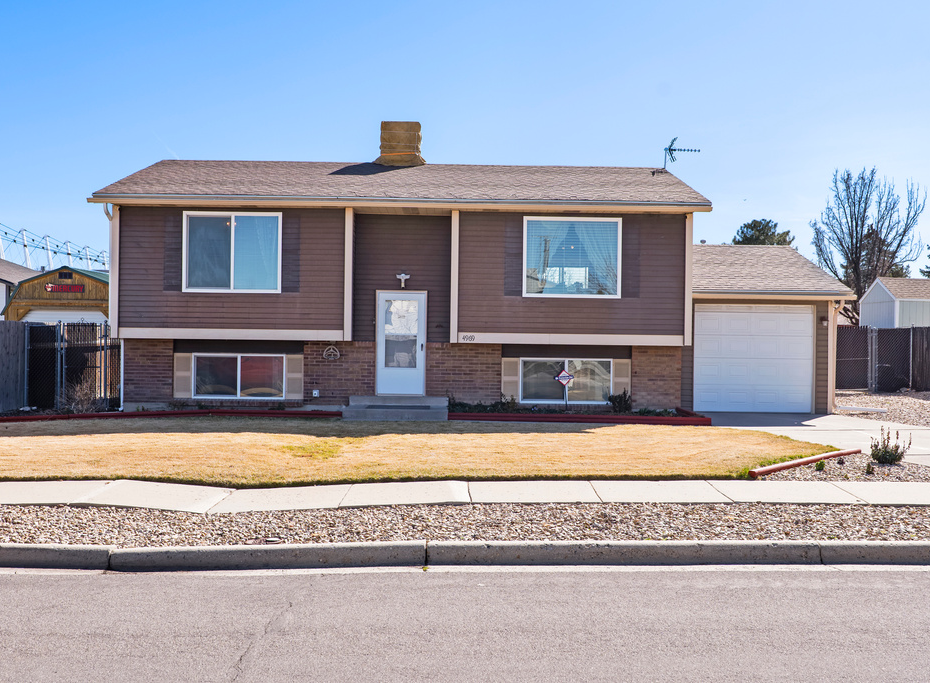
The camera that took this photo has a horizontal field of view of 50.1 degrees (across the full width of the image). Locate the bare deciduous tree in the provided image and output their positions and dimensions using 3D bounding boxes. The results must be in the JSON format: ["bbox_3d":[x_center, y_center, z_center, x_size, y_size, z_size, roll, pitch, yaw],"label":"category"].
[{"bbox_3d":[16.197,-2.804,40.006,4.600,8.450,4.600,1,0,-1],"label":"bare deciduous tree"}]

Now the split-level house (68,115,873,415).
[{"bbox_3d":[0.336,-1.742,22.645,14.630,6.280,8.600,1,0,-1],"label":"split-level house"}]

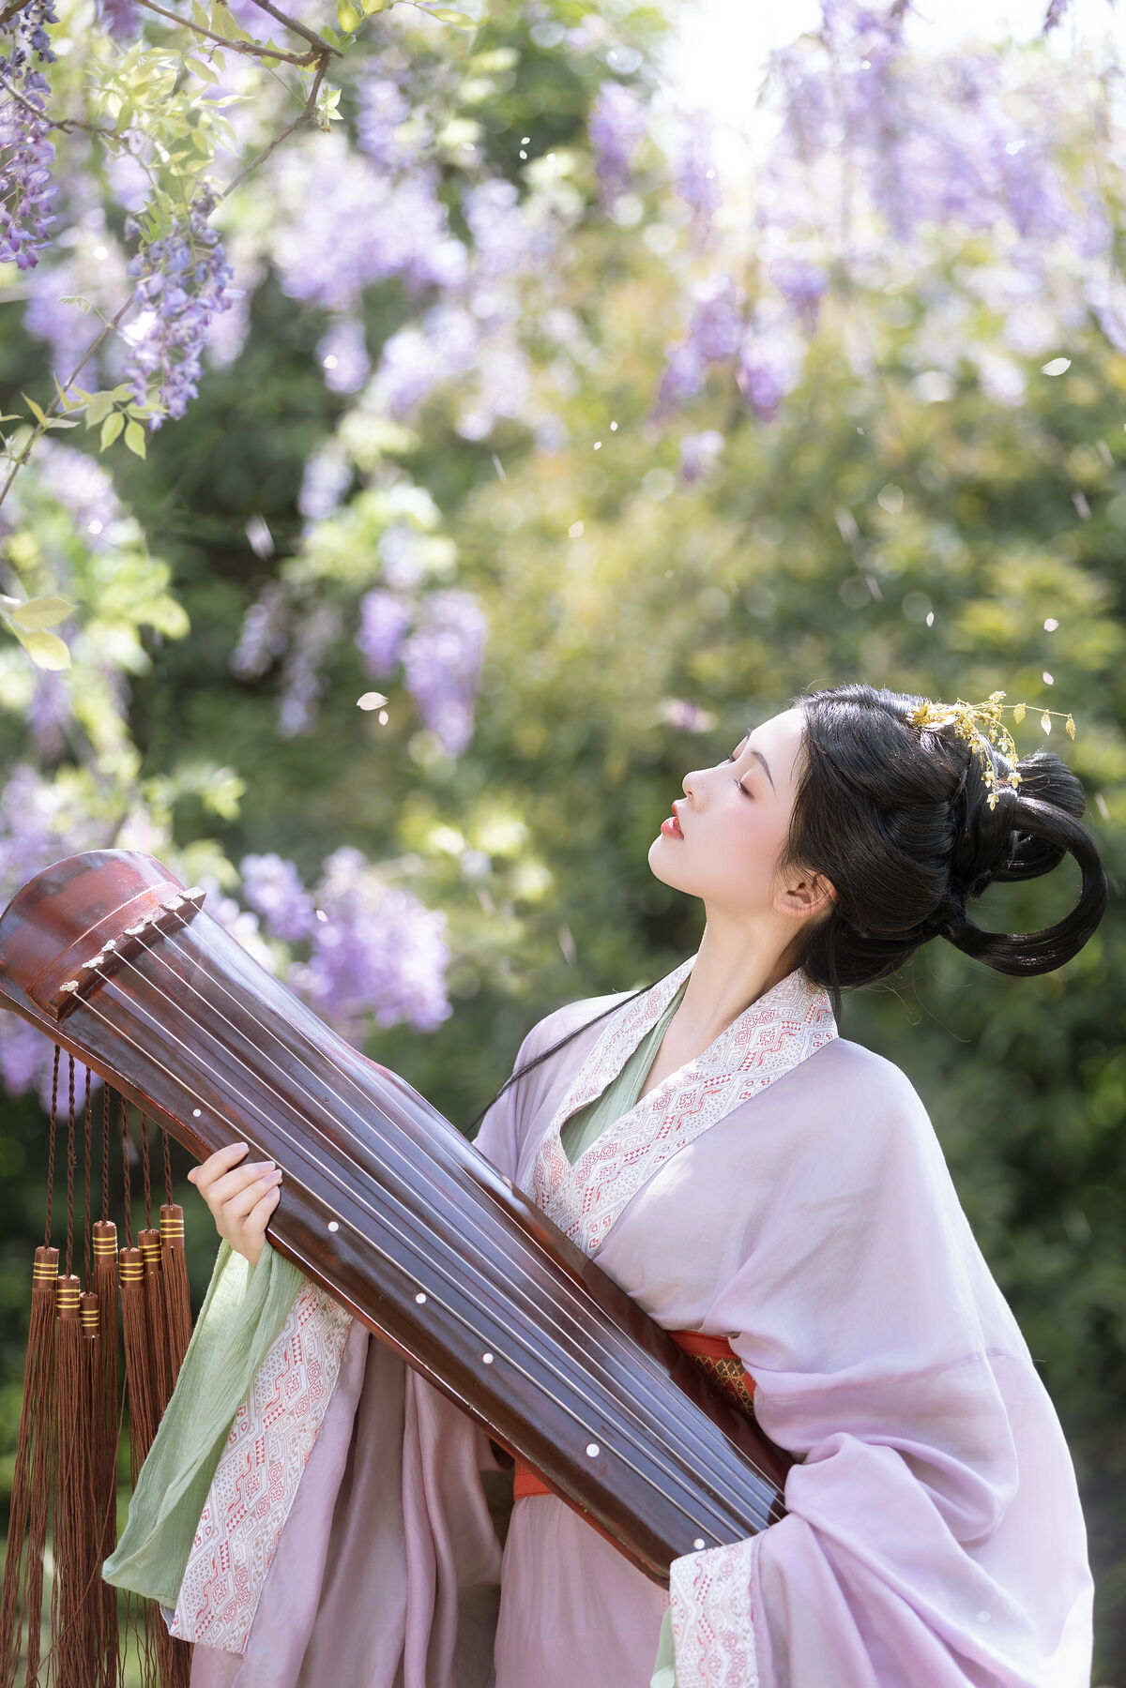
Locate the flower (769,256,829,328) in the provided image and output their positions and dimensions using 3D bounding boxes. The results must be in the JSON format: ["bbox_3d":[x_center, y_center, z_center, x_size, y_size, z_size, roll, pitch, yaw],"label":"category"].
[{"bbox_3d":[0.354,-0.830,8.600,0.087,0.105,0.082,0,-2,0],"label":"flower"}]

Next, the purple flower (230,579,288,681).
[{"bbox_3d":[-0.446,-0.315,8.400,0.083,0.140,0.078,0,-2,0],"label":"purple flower"}]

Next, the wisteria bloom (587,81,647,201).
[{"bbox_3d":[0.081,-1.056,8.600,0.085,0.179,0.080,0,-2,0],"label":"wisteria bloom"}]

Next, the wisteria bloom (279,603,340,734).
[{"bbox_3d":[-0.372,-0.257,8.400,0.090,0.194,0.086,0,-2,0],"label":"wisteria bloom"}]

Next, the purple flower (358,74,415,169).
[{"bbox_3d":[-0.248,-1.008,8.000,0.081,0.134,0.076,0,-2,0],"label":"purple flower"}]

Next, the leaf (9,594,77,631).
[{"bbox_3d":[-0.391,-0.173,4.300,0.049,0.027,0.029,0,-3,0],"label":"leaf"}]

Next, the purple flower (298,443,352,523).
[{"bbox_3d":[-0.291,-0.441,7.000,0.066,0.097,0.060,0,-3,0],"label":"purple flower"}]

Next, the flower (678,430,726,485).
[{"bbox_3d":[0.174,-0.488,7.200,0.060,0.068,0.054,0,-3,0],"label":"flower"}]

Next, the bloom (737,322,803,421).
[{"bbox_3d":[0.310,-0.707,8.600,0.094,0.140,0.089,0,-2,0],"label":"bloom"}]

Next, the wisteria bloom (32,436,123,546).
[{"bbox_3d":[-0.661,-0.482,7.800,0.120,0.146,0.114,0,-2,0],"label":"wisteria bloom"}]

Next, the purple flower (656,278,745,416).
[{"bbox_3d":[0.164,-0.594,6.800,0.105,0.162,0.095,0,-3,0],"label":"purple flower"}]

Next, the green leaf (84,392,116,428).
[{"bbox_3d":[-0.364,-0.341,4.500,0.026,0.028,0.021,0,-3,0],"label":"green leaf"}]

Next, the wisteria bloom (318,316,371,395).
[{"bbox_3d":[-0.272,-0.607,7.100,0.066,0.100,0.059,0,-3,0],"label":"wisteria bloom"}]

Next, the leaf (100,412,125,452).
[{"bbox_3d":[-0.362,-0.331,4.600,0.015,0.036,0.010,25,-2,0],"label":"leaf"}]

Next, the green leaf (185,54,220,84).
[{"bbox_3d":[-0.290,-0.623,4.600,0.034,0.013,0.012,35,-2,0],"label":"green leaf"}]

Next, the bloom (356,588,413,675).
[{"bbox_3d":[-0.262,-0.310,8.400,0.079,0.127,0.075,0,-2,0],"label":"bloom"}]

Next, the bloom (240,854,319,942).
[{"bbox_3d":[-0.334,0.062,6.700,0.090,0.103,0.081,0,-3,0],"label":"bloom"}]

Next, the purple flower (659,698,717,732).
[{"bbox_3d":[0.158,-0.162,7.200,0.073,0.043,0.059,0,-3,0],"label":"purple flower"}]

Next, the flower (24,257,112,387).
[{"bbox_3d":[-0.569,-0.605,6.600,0.103,0.152,0.093,0,-3,0],"label":"flower"}]

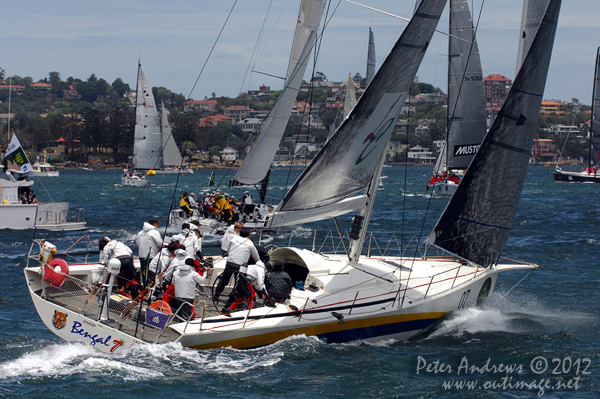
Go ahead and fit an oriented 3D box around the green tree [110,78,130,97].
[{"bbox_3d":[-107.790,-66.656,1800.000,11.500,12.500,11.500,0,1,0],"label":"green tree"}]

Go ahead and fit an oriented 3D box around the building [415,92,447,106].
[{"bbox_3d":[89.467,-68.557,2055.000,21.500,9.500,13.000,0,1,0],"label":"building"}]

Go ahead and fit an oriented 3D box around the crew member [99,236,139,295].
[{"bbox_3d":[-3.734,1.405,61.500,0.780,1.300,0.580,1,1,44],"label":"crew member"}]

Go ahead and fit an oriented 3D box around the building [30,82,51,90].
[{"bbox_3d":[-159.850,-69.433,1850.000,13.000,6.000,11.000,0,1,0],"label":"building"}]

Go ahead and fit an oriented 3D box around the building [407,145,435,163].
[{"bbox_3d":[69.191,-25.663,1700.000,16.000,10.000,12.000,0,1,0],"label":"building"}]

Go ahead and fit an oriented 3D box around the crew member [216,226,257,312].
[{"bbox_3d":[-1.208,1.360,57.000,0.650,1.600,0.680,1,1,37],"label":"crew member"}]

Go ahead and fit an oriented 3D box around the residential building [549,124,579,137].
[{"bbox_3d":[159.133,-41.435,1800.000,18.500,7.300,12.000,0,1,0],"label":"residential building"}]

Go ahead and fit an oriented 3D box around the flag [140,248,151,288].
[{"bbox_3d":[-2.970,1.331,57.800,0.140,0.800,0.400,10,3,5],"label":"flag"}]

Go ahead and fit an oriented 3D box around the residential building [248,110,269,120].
[{"bbox_3d":[-28.108,-57.588,2055.000,14.000,6.800,11.000,0,1,0],"label":"residential building"}]

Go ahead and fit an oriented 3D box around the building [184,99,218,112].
[{"bbox_3d":[-72.458,-69.148,2205.000,25.000,10.000,13.000,0,1,0],"label":"building"}]

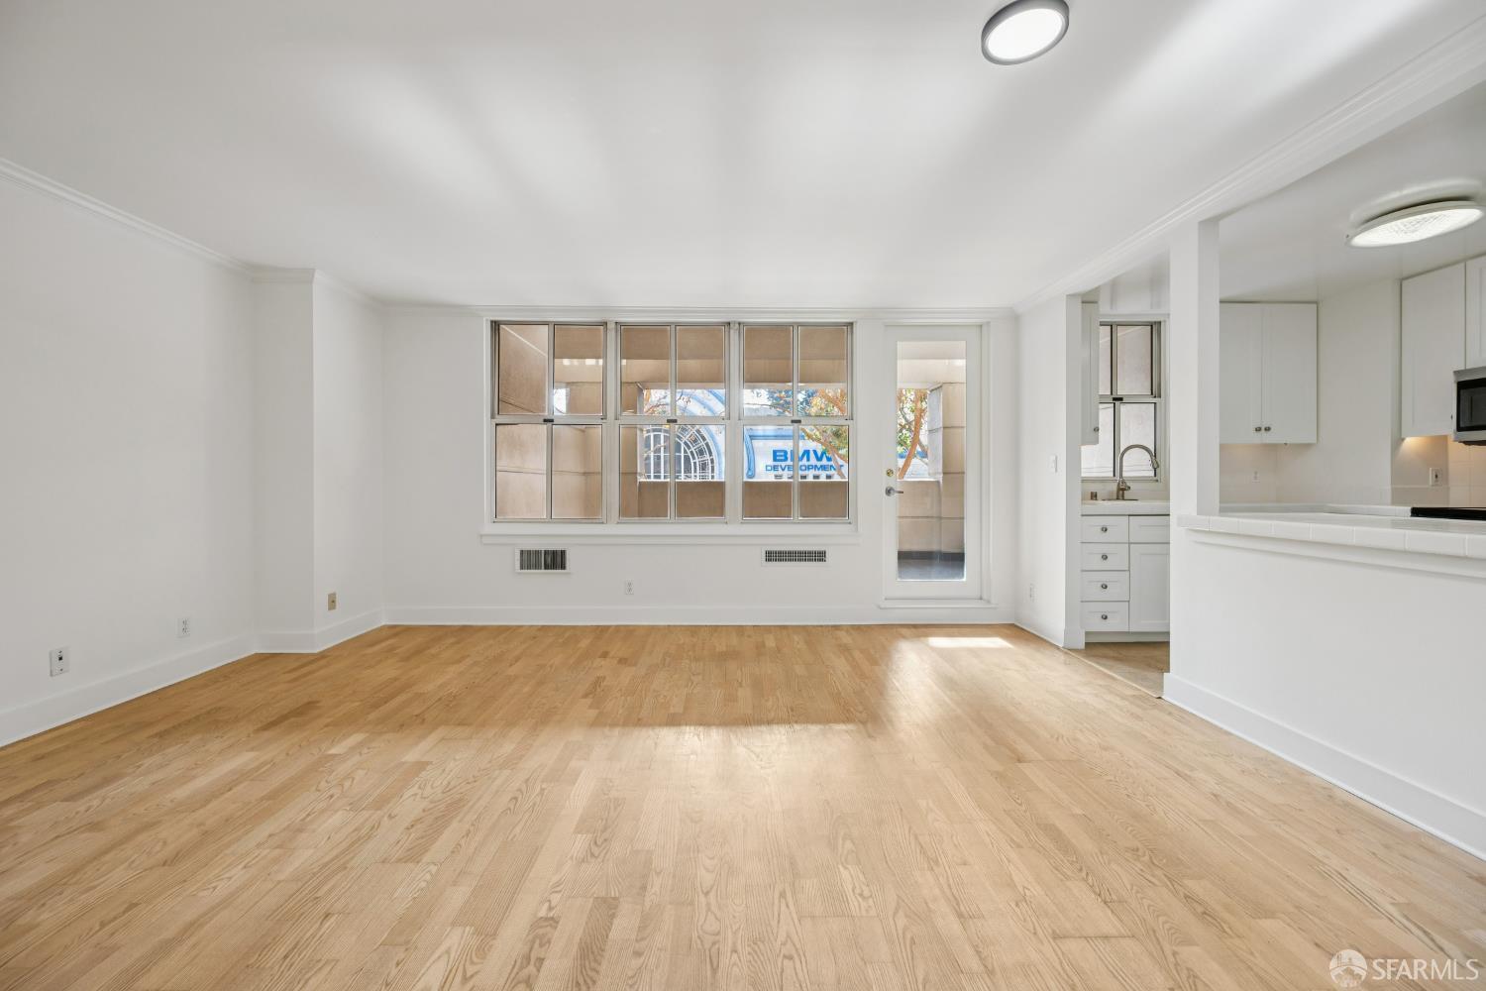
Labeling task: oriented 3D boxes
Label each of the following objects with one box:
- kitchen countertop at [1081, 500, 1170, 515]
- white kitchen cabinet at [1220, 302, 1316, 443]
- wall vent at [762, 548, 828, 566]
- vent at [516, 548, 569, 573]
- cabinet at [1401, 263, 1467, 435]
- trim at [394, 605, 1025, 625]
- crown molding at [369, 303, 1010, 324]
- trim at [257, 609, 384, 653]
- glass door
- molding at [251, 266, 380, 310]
[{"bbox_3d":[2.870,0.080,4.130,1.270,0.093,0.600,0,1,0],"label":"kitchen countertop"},{"bbox_3d":[3.680,-0.870,4.255,0.760,0.995,0.320,0,1,0],"label":"white kitchen cabinet"},{"bbox_3d":[0.400,0.470,4.405,0.515,0.145,0.022,0,1,0],"label":"wall vent"},{"bbox_3d":[-1.527,0.495,4.400,0.405,0.195,0.025,0,1,0],"label":"vent"},{"bbox_3d":[4.270,-0.845,3.460,0.310,0.985,0.325,0,1,0],"label":"cabinet"},{"bbox_3d":[-0.325,0.915,4.405,4.800,0.145,0.022,0,1,0],"label":"trim"},{"bbox_3d":[-0.325,-1.385,4.375,4.830,0.100,0.075,0,1,0],"label":"crown molding"},{"bbox_3d":[-2.915,0.930,4.050,0.400,0.150,0.720,0,1,0],"label":"trim"},{"bbox_3d":[1.458,-0.254,4.435,0.750,2.090,0.050,0,1,0],"label":"glass door"},{"bbox_3d":[-2.900,-1.390,4.020,0.420,0.095,0.790,0,1,0],"label":"molding"}]

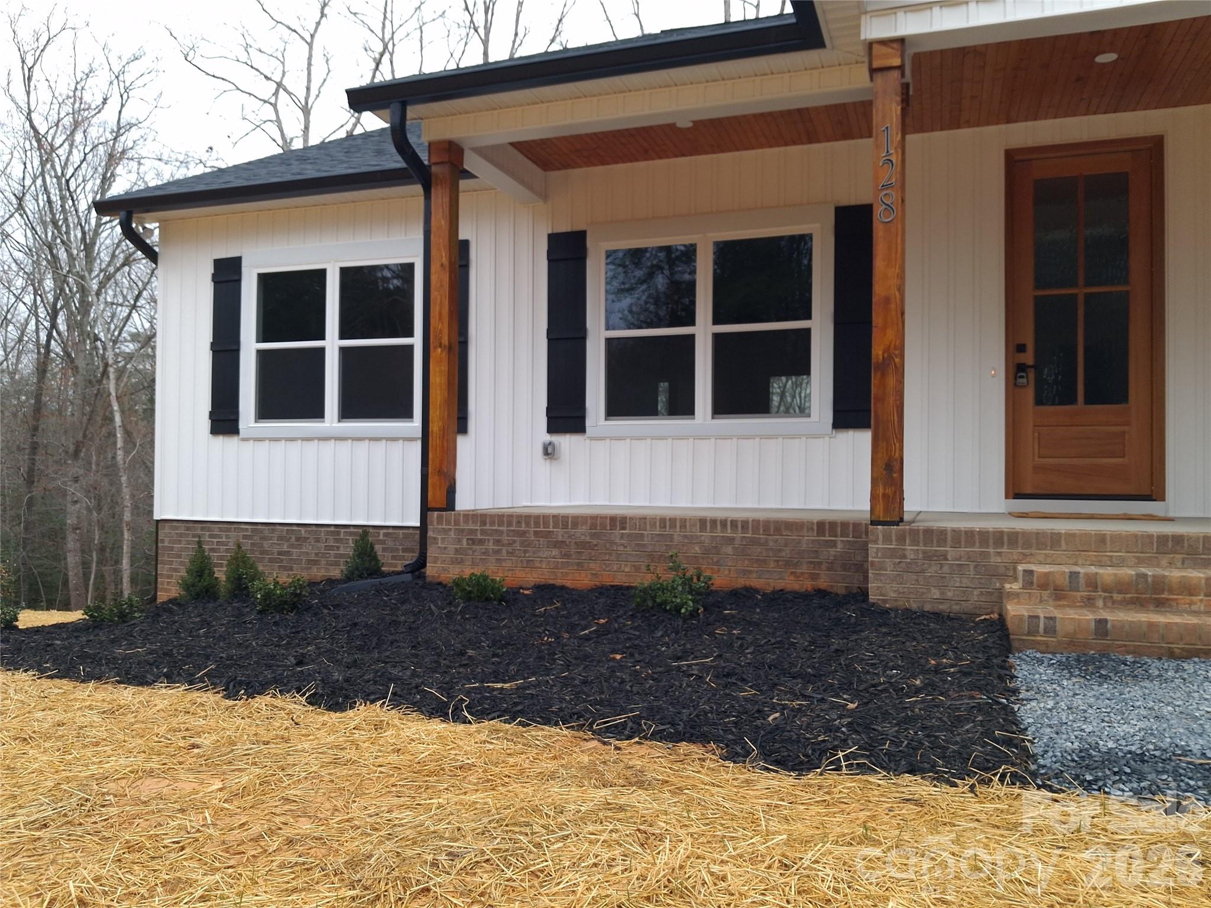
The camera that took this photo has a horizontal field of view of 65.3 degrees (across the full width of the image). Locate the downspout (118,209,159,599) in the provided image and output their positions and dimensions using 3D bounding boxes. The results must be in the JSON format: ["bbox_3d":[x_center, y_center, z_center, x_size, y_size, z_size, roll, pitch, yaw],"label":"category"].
[{"bbox_3d":[-4.608,-0.437,9.336,0.220,3.800,0.500,0,-1,19],"label":"downspout"}]

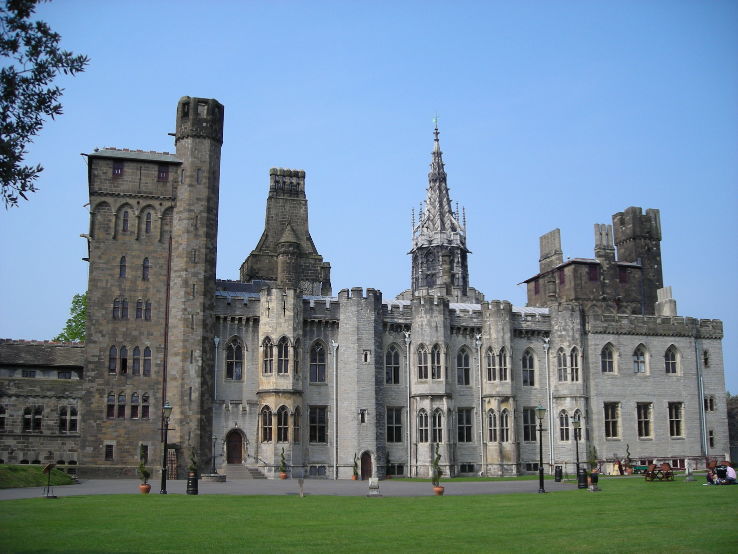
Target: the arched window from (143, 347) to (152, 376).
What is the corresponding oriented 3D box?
[{"bbox_3d":[-15.226,5.809,55.707,0.557,2.055,0.300,3,-11,-15],"label":"arched window"}]

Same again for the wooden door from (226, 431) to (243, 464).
[{"bbox_3d":[-8.828,11.192,53.222,1.046,2.183,0.200,3,-12,-17],"label":"wooden door"}]

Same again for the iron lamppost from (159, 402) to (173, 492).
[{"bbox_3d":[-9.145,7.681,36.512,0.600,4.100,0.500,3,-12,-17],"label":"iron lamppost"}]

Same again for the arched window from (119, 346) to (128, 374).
[{"bbox_3d":[-16.735,5.698,55.299,0.555,1.972,0.300,3,-11,-15],"label":"arched window"}]

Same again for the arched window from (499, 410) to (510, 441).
[{"bbox_3d":[10.281,11.205,61.148,0.910,2.523,0.300,4,-11,-21],"label":"arched window"}]

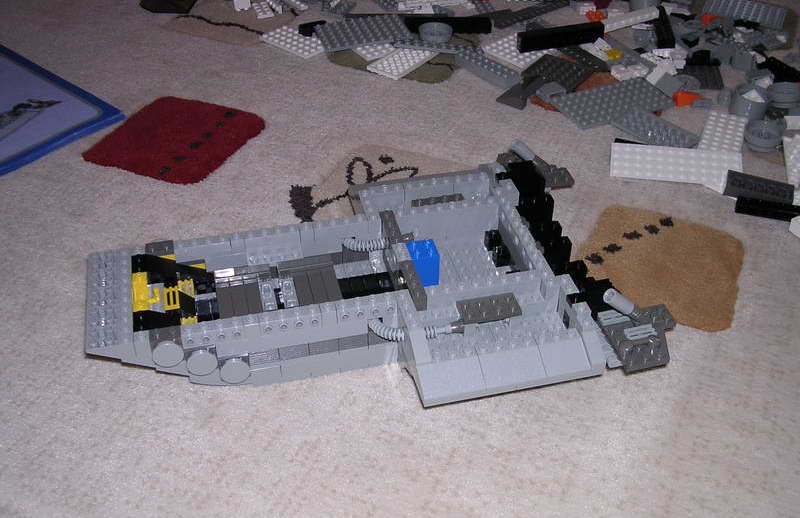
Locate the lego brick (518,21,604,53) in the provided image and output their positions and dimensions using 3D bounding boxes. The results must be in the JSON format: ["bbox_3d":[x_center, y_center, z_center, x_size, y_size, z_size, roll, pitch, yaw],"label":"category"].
[{"bbox_3d":[0.143,-0.197,0.782,0.080,0.016,0.010,-10,42,-14],"label":"lego brick"}]

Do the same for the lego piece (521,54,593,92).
[{"bbox_3d":[0.137,-0.162,0.761,0.048,0.005,0.048,23,42,25],"label":"lego piece"}]

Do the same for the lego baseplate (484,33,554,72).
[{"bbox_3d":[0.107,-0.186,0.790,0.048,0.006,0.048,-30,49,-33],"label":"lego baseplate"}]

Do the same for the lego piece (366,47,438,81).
[{"bbox_3d":[0.003,-0.170,0.756,0.032,0.005,0.064,26,44,25],"label":"lego piece"}]

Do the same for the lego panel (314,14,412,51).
[{"bbox_3d":[-0.034,-0.204,0.790,0.080,0.005,0.048,-12,43,-14],"label":"lego panel"}]

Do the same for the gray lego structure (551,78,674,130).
[{"bbox_3d":[0.177,-0.129,0.732,0.096,0.005,0.048,-17,44,-22],"label":"gray lego structure"}]

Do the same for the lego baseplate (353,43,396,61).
[{"bbox_3d":[-0.026,-0.194,0.810,0.034,0.005,0.040,-22,44,-26],"label":"lego baseplate"}]

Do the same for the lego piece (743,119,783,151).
[{"bbox_3d":[0.298,-0.101,0.718,0.030,0.011,0.030,1,41,-1],"label":"lego piece"}]

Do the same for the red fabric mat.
[{"bbox_3d":[-0.175,-0.095,0.699,0.106,0.004,0.111,17,43,16],"label":"red fabric mat"}]

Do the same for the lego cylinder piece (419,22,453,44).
[{"bbox_3d":[0.033,-0.214,0.827,0.030,0.010,0.030,1,41,-1],"label":"lego cylinder piece"}]

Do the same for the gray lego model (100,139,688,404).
[{"bbox_3d":[-0.015,0.012,0.504,0.312,0.060,0.185,-8,40,-11],"label":"gray lego model"}]

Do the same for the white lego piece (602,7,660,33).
[{"bbox_3d":[0.223,-0.232,0.853,0.062,0.009,0.011,-15,42,0],"label":"white lego piece"}]

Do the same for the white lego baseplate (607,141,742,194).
[{"bbox_3d":[0.207,-0.069,0.659,0.096,0.005,0.032,6,56,9],"label":"white lego baseplate"}]

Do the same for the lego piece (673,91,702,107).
[{"bbox_3d":[0.240,-0.133,0.734,0.025,0.010,0.015,-8,40,-11],"label":"lego piece"}]

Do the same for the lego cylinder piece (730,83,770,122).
[{"bbox_3d":[0.287,-0.127,0.716,0.026,0.019,0.026,17,42,19],"label":"lego cylinder piece"}]

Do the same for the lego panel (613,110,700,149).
[{"bbox_3d":[0.208,-0.103,0.711,0.064,0.005,0.032,33,49,30],"label":"lego panel"}]

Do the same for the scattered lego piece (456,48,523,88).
[{"bbox_3d":[0.076,-0.166,0.770,0.016,0.011,0.064,-28,46,-29],"label":"scattered lego piece"}]

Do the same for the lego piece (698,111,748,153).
[{"bbox_3d":[0.257,-0.097,0.699,0.032,0.005,0.068,16,41,18],"label":"lego piece"}]

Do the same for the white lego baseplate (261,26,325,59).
[{"bbox_3d":[-0.096,-0.198,0.806,0.064,0.005,0.032,29,47,33],"label":"white lego baseplate"}]

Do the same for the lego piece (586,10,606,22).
[{"bbox_3d":[0.193,-0.238,0.862,0.019,0.009,0.015,0,39,0],"label":"lego piece"}]

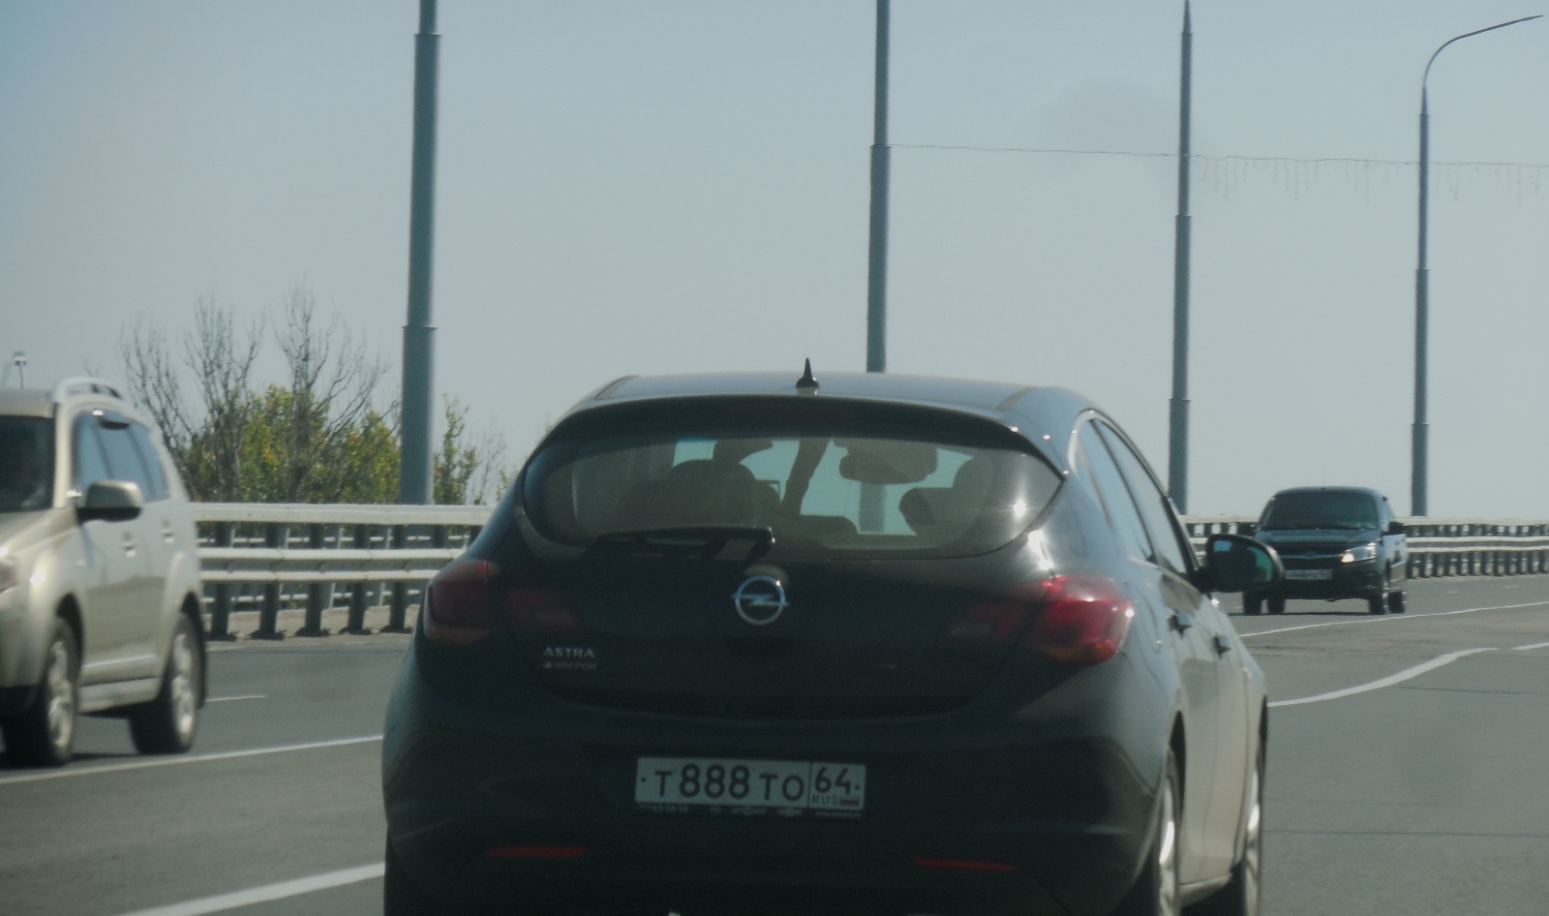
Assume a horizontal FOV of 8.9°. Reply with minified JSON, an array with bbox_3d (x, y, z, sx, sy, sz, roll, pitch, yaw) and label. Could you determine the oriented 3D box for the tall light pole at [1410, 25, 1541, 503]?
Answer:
[{"bbox_3d":[13.520,-3.090,191.800,2.400,10.900,0.300,1,0,12],"label":"tall light pole"}]

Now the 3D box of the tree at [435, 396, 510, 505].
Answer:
[{"bbox_3d":[-4.770,0.750,158.000,1.300,3.500,1.300,1,0,0],"label":"tree"}]

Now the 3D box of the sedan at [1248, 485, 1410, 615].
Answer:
[{"bbox_3d":[6.370,1.050,115.000,1.720,1.490,4.260,0,0,9],"label":"sedan"}]

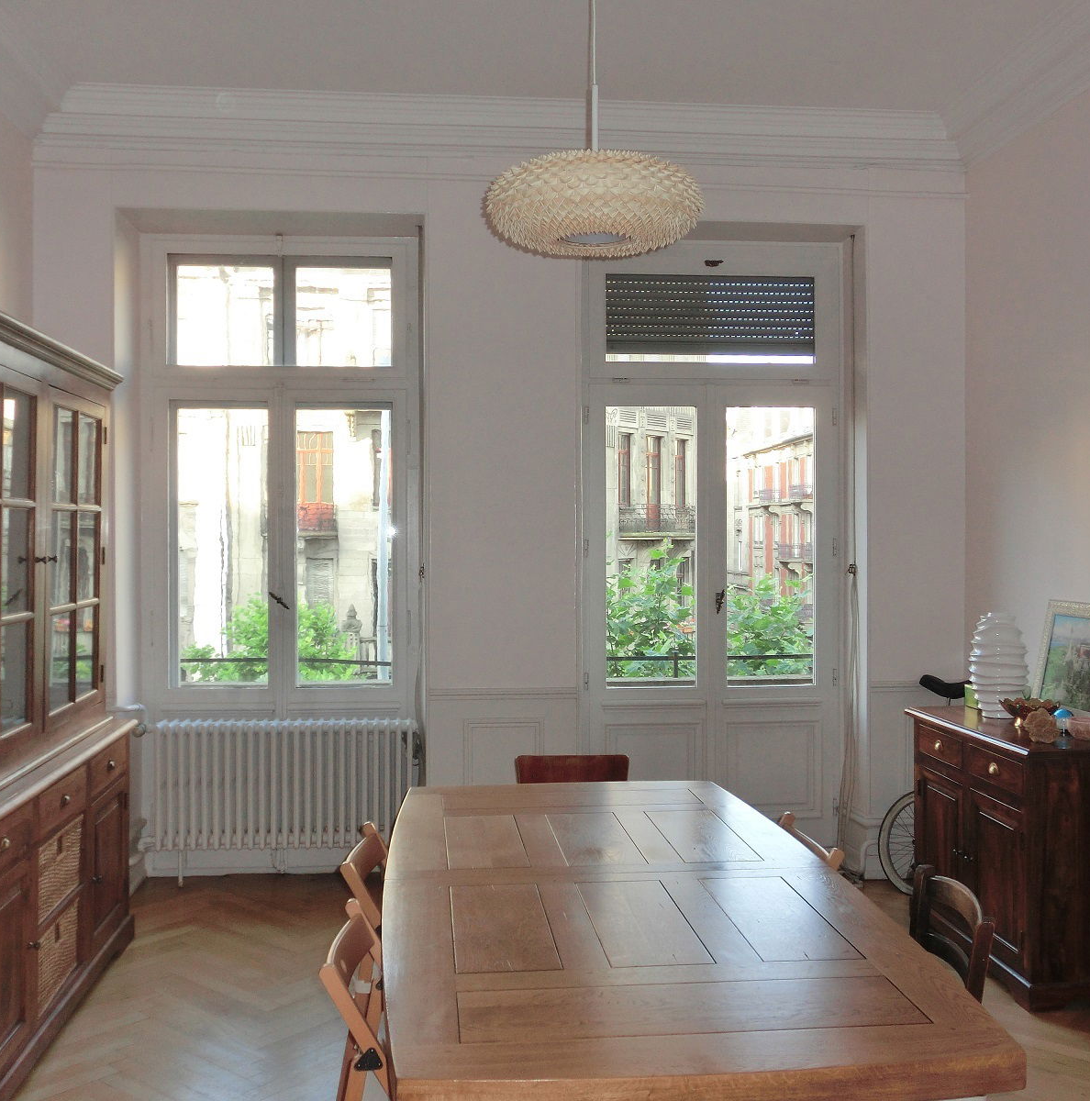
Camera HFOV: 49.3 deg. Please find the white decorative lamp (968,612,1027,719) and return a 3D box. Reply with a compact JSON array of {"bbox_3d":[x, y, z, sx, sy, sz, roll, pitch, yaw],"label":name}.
[{"bbox_3d":[1.813,0.456,4.745,0.222,0.404,0.222,0,0,-6],"label":"white decorative lamp"}]

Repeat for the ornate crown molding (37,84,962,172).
[{"bbox_3d":[-0.102,-1.811,5.119,4.120,0.190,0.240,0,0,-6],"label":"ornate crown molding"}]

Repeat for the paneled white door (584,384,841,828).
[{"bbox_3d":[0.821,0.325,5.747,1.259,2.250,0.070,0,0,-6],"label":"paneled white door"}]

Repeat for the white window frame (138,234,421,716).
[{"bbox_3d":[-1.225,-0.339,5.517,1.283,2.231,0.120,0,0,-6],"label":"white window frame"}]

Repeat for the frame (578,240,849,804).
[{"bbox_3d":[0.824,-0.018,5.744,1.333,2.957,0.120,0,0,-6],"label":"frame"}]

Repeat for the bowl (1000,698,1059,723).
[{"bbox_3d":[1.824,0.614,4.481,0.212,0.092,0.212,0,0,0],"label":"bowl"}]

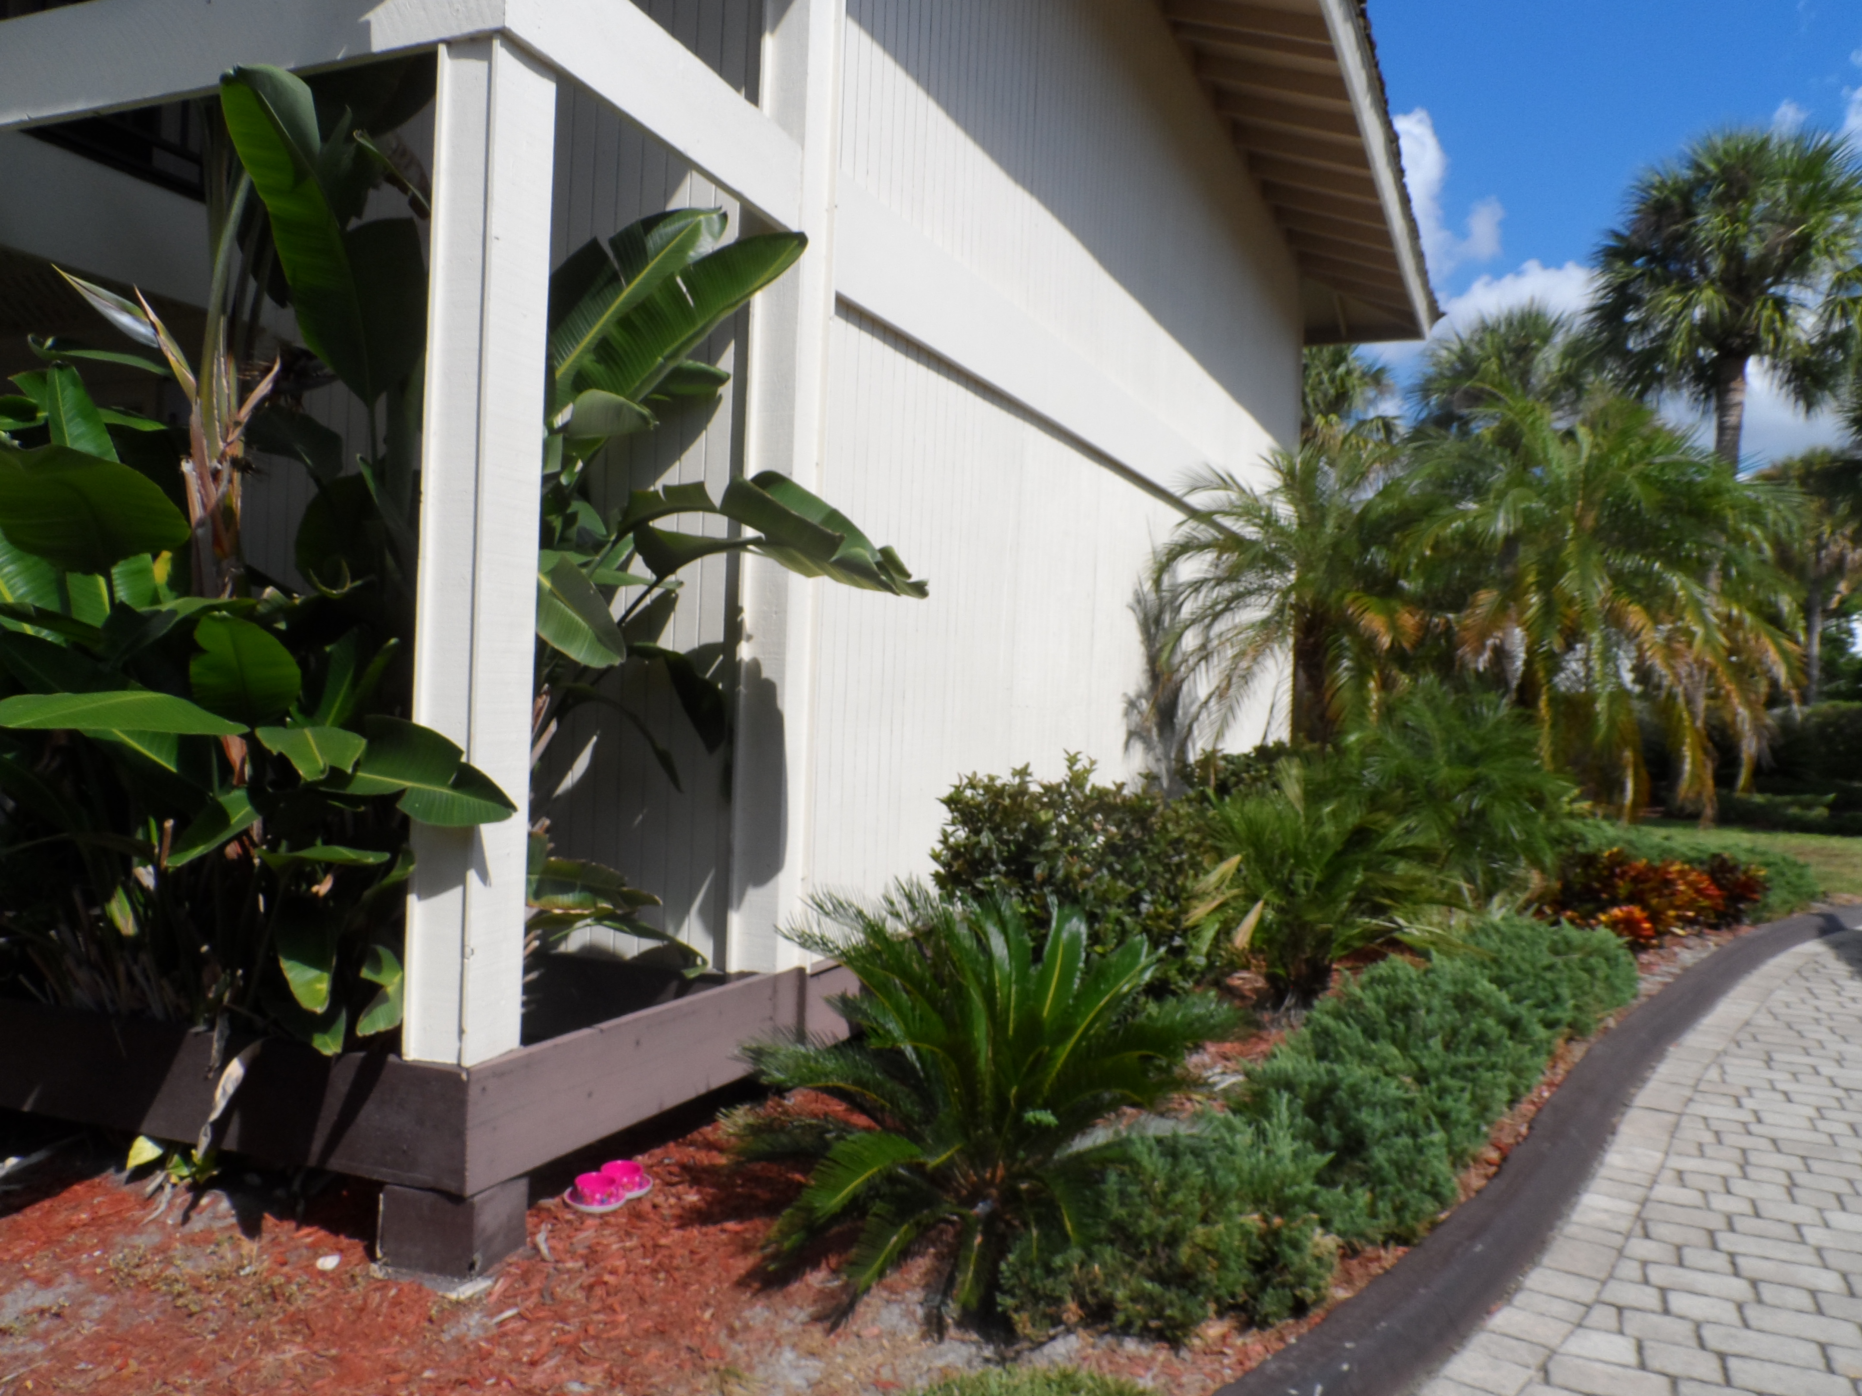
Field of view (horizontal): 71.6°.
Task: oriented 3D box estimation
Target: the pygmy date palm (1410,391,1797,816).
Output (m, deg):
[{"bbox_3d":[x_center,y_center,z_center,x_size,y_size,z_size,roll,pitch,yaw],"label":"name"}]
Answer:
[{"bbox_3d":[4.876,-0.283,9.413,2.700,3.850,2.600,2,-1,0],"label":"pygmy date palm"}]

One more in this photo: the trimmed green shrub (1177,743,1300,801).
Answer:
[{"bbox_3d":[1.673,0.892,6.936,0.850,1.200,0.900,1,-1,25],"label":"trimmed green shrub"}]

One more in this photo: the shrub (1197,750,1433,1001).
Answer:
[{"bbox_3d":[1.833,0.872,6.186,1.150,1.220,1.120,2,-1,0],"label":"shrub"}]

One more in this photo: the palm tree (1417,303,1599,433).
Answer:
[{"bbox_3d":[9.953,-2.397,22.063,3.300,8.900,3.300,2,-1,0],"label":"palm tree"}]

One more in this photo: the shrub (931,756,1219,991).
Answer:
[{"bbox_3d":[0.619,0.838,5.136,0.950,1.170,1.450,1,-1,25],"label":"shrub"}]

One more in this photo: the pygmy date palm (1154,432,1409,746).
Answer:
[{"bbox_3d":[2.134,0.016,7.454,1.750,3.000,1.700,2,-1,0],"label":"pygmy date palm"}]

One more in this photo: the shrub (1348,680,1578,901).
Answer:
[{"bbox_3d":[3.197,0.732,7.790,1.350,1.650,1.300,2,-1,0],"label":"shrub"}]

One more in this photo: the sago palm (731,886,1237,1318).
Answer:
[{"bbox_3d":[0.112,0.918,3.183,1.200,0.900,1.100,2,-1,0],"label":"sago palm"}]

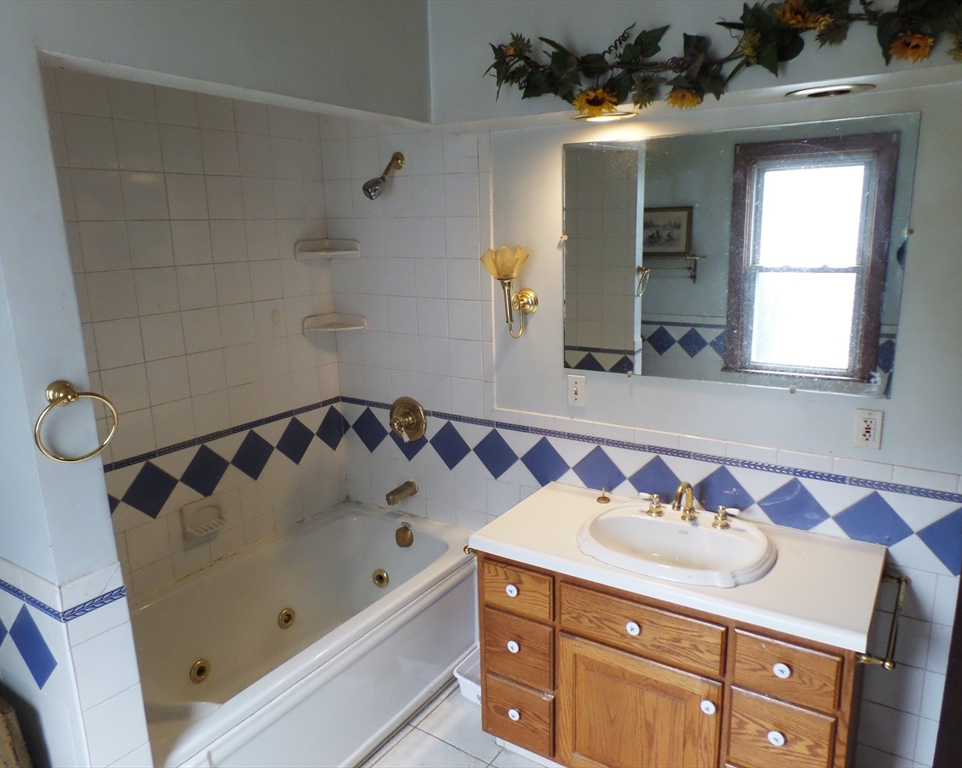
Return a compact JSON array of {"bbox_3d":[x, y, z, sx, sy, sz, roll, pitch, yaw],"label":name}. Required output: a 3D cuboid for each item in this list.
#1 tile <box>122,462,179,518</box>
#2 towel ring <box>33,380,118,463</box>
[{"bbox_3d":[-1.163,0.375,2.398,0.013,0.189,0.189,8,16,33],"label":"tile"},{"bbox_3d":[-0.778,0.075,1.318,0.068,0.163,0.150,7,15,32],"label":"towel ring"}]

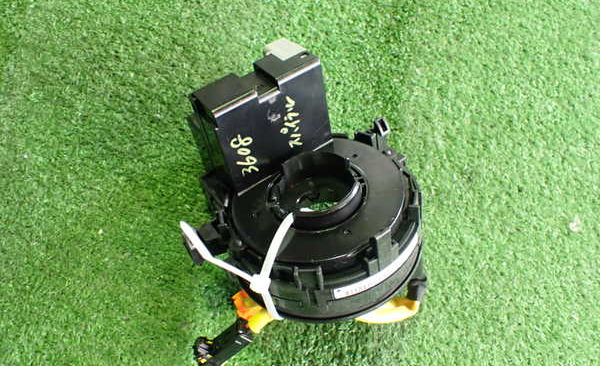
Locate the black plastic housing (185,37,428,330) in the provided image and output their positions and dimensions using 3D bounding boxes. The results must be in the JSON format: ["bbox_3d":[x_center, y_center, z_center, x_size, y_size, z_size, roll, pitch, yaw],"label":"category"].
[{"bbox_3d":[0.005,0.001,0.273,0.131,0.099,0.118,-32,46,-20],"label":"black plastic housing"}]

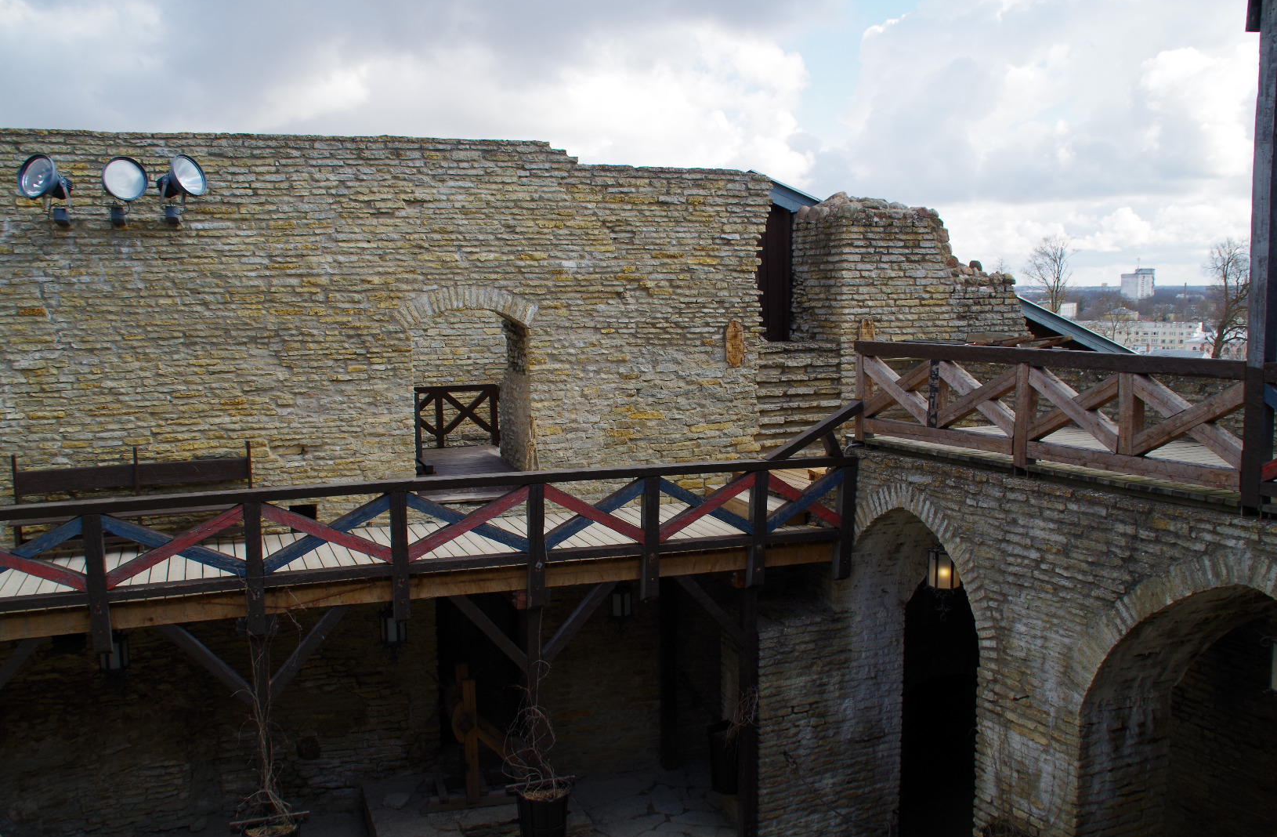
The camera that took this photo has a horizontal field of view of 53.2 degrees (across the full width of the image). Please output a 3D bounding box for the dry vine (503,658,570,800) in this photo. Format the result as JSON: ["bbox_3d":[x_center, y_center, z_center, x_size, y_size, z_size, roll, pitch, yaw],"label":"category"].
[{"bbox_3d":[-1.046,3.180,13.041,0.640,1.420,0.550,-3,6,-22],"label":"dry vine"}]

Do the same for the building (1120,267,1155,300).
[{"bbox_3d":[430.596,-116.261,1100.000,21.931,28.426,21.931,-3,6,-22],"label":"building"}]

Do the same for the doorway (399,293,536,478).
[{"bbox_3d":[-2.337,-0.487,16.166,1.752,2.381,1.300,-3,6,-22],"label":"doorway"}]

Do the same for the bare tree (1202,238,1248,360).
[{"bbox_3d":[34.673,-6.195,75.000,4.000,9.000,4.000,0,6,0],"label":"bare tree"}]

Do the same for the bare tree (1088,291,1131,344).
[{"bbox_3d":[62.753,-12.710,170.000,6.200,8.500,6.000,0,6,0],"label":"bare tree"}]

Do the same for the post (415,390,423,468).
[{"bbox_3d":[-3.248,0.070,18.924,0.130,1.080,0.130,-3,6,-22],"label":"post"}]

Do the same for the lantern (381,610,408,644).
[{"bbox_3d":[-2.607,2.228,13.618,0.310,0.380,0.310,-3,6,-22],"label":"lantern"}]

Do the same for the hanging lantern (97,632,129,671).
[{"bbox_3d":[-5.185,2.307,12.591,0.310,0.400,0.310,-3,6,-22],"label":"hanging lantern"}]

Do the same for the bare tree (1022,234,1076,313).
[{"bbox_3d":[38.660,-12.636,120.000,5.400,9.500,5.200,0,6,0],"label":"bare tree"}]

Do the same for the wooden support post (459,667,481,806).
[{"bbox_3d":[-1.945,3.687,14.646,0.220,1.560,0.220,-3,6,-22],"label":"wooden support post"}]

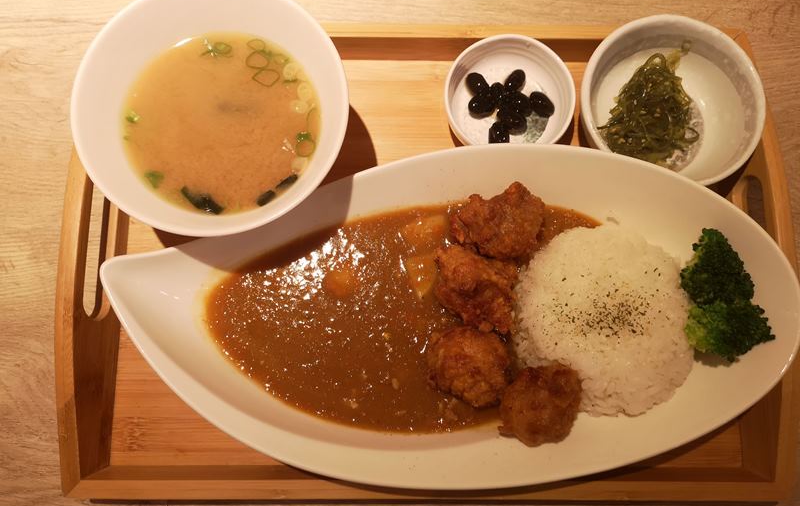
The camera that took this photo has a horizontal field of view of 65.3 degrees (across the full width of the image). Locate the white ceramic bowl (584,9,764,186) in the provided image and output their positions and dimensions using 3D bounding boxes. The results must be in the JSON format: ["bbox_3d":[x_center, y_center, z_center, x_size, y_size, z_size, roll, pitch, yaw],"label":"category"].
[{"bbox_3d":[0.156,-0.084,0.375,0.106,0.038,0.106,0,80,-1],"label":"white ceramic bowl"}]

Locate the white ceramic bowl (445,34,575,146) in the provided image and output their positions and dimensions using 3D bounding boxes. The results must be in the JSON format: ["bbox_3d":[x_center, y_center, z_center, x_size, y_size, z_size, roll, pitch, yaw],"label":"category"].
[{"bbox_3d":[0.064,-0.090,0.380,0.077,0.028,0.077,0,80,-1],"label":"white ceramic bowl"}]

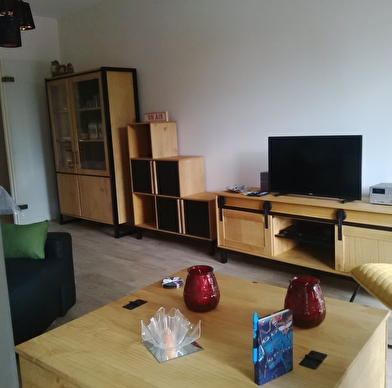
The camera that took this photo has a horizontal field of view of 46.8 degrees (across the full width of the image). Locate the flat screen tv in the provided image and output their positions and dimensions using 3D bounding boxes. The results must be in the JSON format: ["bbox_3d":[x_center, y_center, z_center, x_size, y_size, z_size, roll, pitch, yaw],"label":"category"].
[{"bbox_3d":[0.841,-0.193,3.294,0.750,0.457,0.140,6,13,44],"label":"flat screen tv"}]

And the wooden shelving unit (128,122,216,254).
[{"bbox_3d":[-0.156,-0.101,4.323,1.044,1.160,0.330,6,13,44],"label":"wooden shelving unit"}]

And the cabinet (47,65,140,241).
[{"bbox_3d":[-1.142,-0.470,5.135,1.119,1.723,0.436,6,13,44],"label":"cabinet"}]

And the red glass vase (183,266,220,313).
[{"bbox_3d":[0.020,0.345,1.658,0.134,0.146,0.134,-3,9,0],"label":"red glass vase"}]

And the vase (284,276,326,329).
[{"bbox_3d":[0.358,0.355,1.493,0.134,0.146,0.134,-3,9,0],"label":"vase"}]

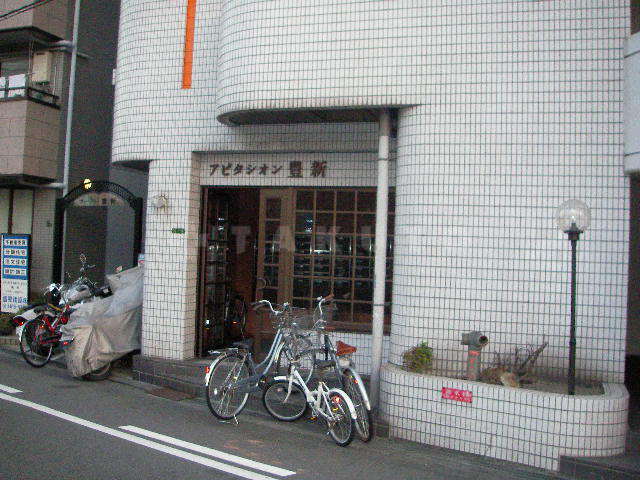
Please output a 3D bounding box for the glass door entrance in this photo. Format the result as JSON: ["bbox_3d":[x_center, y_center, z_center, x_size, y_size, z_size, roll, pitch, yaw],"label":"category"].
[{"bbox_3d":[-0.355,0.450,8.866,2.560,2.220,0.180,2,-3,15],"label":"glass door entrance"}]

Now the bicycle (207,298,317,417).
[{"bbox_3d":[-0.560,1.248,7.494,0.570,1.080,1.780,1,-1,34],"label":"bicycle"}]

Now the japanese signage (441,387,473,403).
[{"bbox_3d":[1.214,1.374,6.250,0.295,0.100,0.015,1,-1,36],"label":"japanese signage"}]

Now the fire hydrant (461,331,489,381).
[{"bbox_3d":[1.422,1.086,6.470,0.270,0.480,0.220,1,-1,36],"label":"fire hydrant"}]

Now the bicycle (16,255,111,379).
[{"bbox_3d":[-3.464,1.107,9.542,0.600,1.100,1.750,0,-2,13],"label":"bicycle"}]

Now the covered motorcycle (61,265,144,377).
[{"bbox_3d":[-2.607,1.141,9.439,0.780,1.270,1.950,2,-1,16],"label":"covered motorcycle"}]

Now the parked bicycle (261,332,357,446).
[{"bbox_3d":[-0.040,1.363,6.653,0.520,0.920,1.450,2,-1,-30],"label":"parked bicycle"}]

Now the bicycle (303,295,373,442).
[{"bbox_3d":[0.234,1.236,6.835,0.560,1.120,1.750,2,-1,-18],"label":"bicycle"}]

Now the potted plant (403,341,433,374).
[{"bbox_3d":[0.937,1.138,6.750,0.290,0.340,0.280,1,-1,36],"label":"potted plant"}]

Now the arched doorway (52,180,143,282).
[{"bbox_3d":[-3.723,0.417,11.692,1.880,2.700,0.150,1,-1,24],"label":"arched doorway"}]

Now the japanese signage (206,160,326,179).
[{"bbox_3d":[-0.634,-0.868,8.650,1.560,0.210,0.030,2,-1,17],"label":"japanese signage"}]

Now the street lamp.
[{"bbox_3d":[2.138,0.478,5.950,0.295,1.680,0.295,1,-1,36],"label":"street lamp"}]

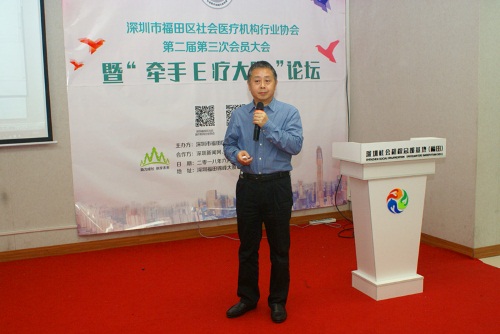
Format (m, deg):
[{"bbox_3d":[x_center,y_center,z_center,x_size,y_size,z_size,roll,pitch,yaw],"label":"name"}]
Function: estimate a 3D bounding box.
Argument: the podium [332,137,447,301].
[{"bbox_3d":[1.028,0.359,4.355,0.712,1.152,0.398,-4,8,-21],"label":"podium"}]

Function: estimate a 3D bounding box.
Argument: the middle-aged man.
[{"bbox_3d":[0.078,0.165,3.882,0.540,1.700,0.420,1,8,15],"label":"middle-aged man"}]

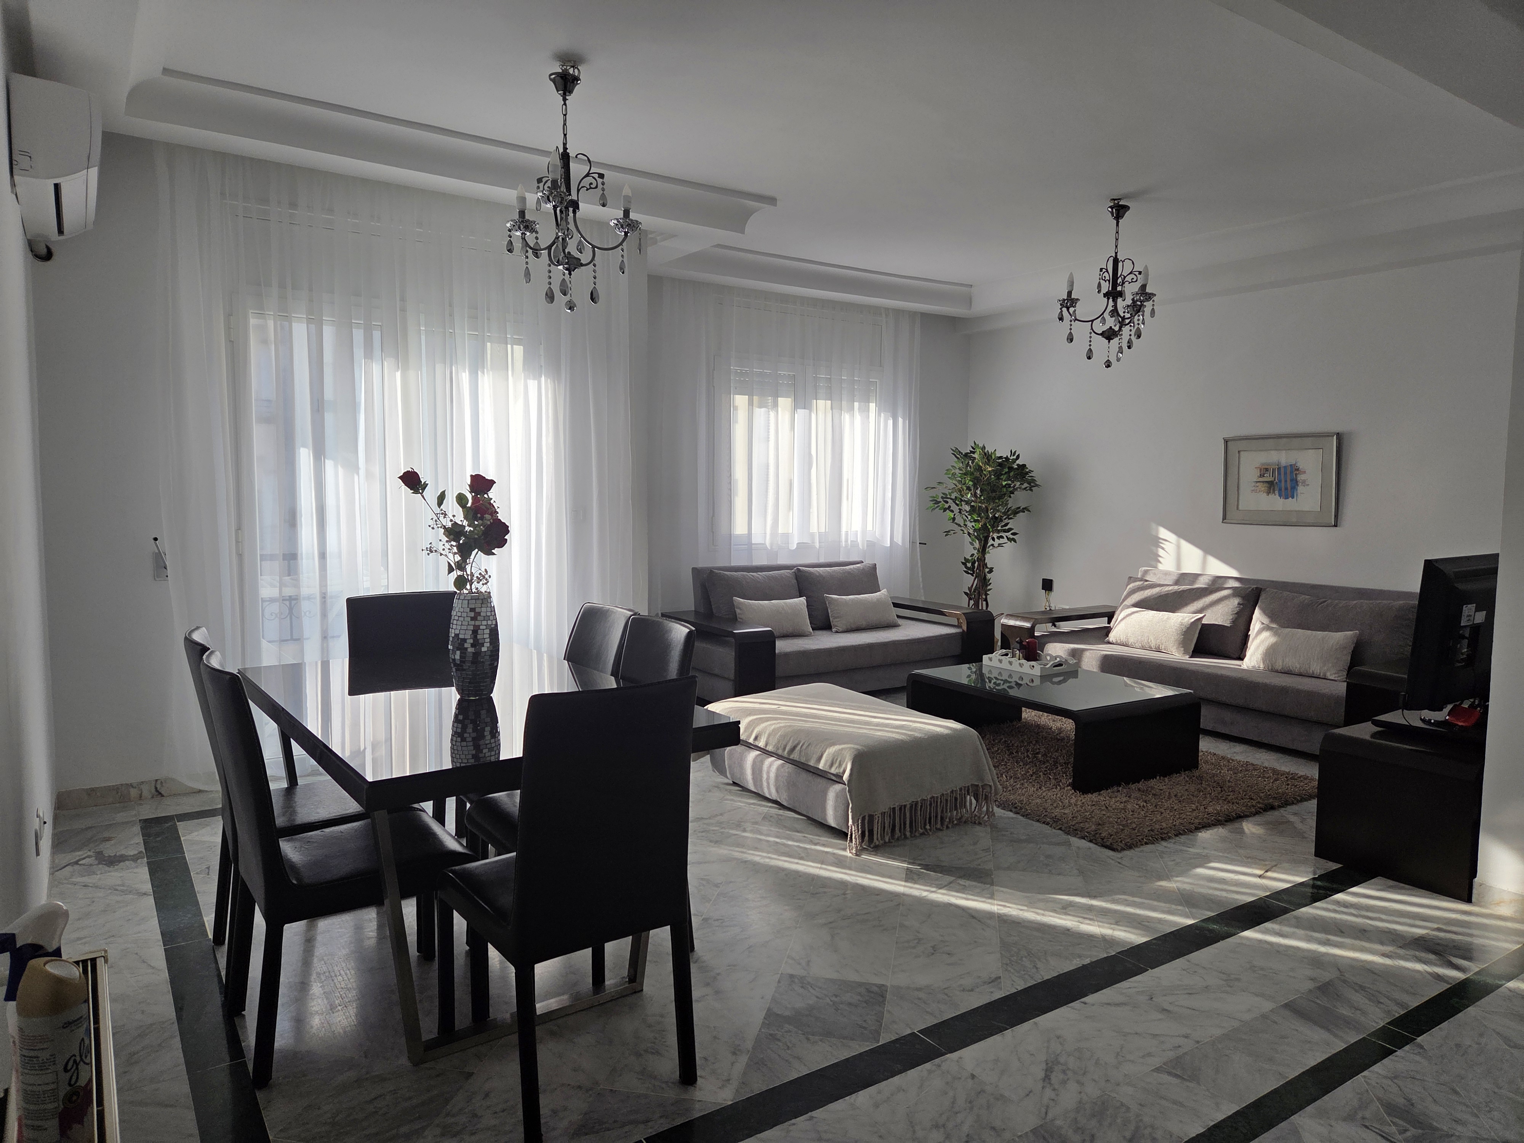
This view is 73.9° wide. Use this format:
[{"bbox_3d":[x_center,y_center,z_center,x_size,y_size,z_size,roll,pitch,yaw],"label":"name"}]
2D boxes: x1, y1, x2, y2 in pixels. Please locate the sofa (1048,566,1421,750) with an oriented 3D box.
[{"bbox_3d":[2.724,0.470,6.049,0.900,0.828,2.474,-3,6,-34],"label":"sofa"}]

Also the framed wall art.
[{"bbox_3d":[3.145,-0.553,6.190,0.031,0.542,0.716,-3,6,-34],"label":"framed wall art"}]

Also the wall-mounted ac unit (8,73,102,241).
[{"bbox_3d":[-2.046,-1.166,2.944,0.198,0.251,0.789,-2,6,-34],"label":"wall-mounted ac unit"}]

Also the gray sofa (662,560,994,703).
[{"bbox_3d":[0.482,0.417,7.021,2.196,0.868,1.004,-2,6,-34],"label":"gray sofa"}]

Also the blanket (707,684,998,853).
[{"bbox_3d":[0.386,0.841,4.680,0.861,0.416,1.234,-2,6,-34],"label":"blanket"}]

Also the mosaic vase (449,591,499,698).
[{"bbox_3d":[-0.809,0.206,2.851,0.144,0.284,0.144,-3,6,-36],"label":"mosaic vase"}]

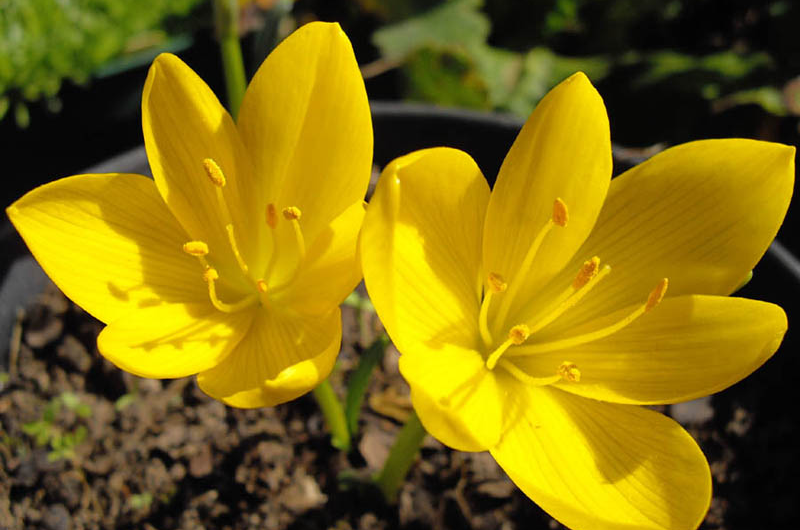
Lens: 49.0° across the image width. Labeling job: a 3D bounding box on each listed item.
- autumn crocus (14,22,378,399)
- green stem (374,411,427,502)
[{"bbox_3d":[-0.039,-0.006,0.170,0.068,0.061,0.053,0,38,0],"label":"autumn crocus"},{"bbox_3d":[0.001,0.045,0.206,0.006,0.033,0.006,15,36,-5],"label":"green stem"}]

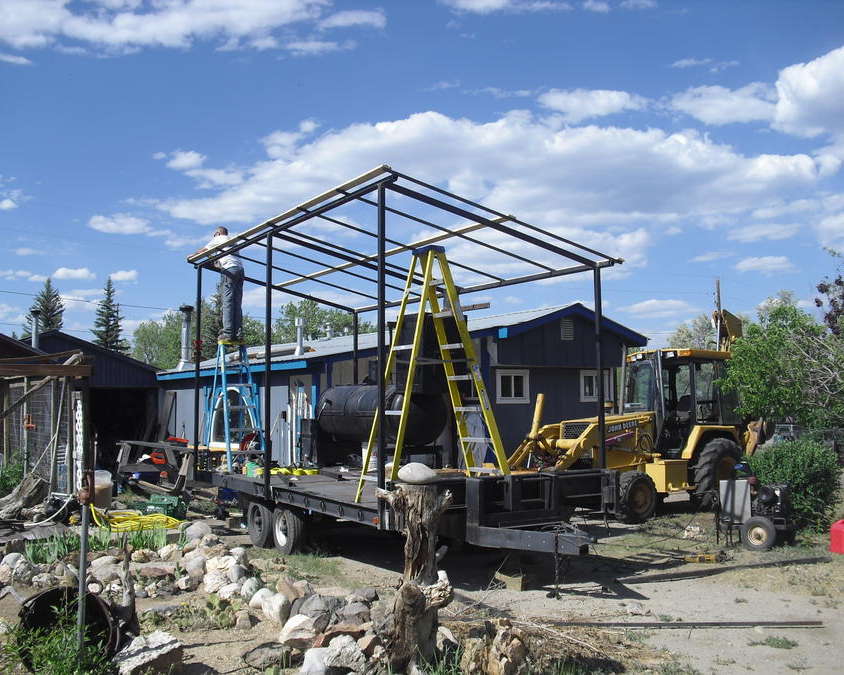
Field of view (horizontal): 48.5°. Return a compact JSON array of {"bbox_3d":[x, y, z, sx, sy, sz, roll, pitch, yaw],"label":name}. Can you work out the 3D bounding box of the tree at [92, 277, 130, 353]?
[{"bbox_3d":[-18.200,1.200,55.000,3.700,9.600,3.700,0,-4,0],"label":"tree"}]

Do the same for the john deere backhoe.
[{"bbox_3d":[3.700,1.250,15.900,6.400,3.400,2.200,2,-5,-28],"label":"john deere backhoe"}]

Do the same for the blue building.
[{"bbox_3d":[-2.800,2.100,29.000,4.500,3.800,23.500,2,-5,-29],"label":"blue building"}]

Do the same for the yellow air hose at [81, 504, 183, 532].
[{"bbox_3d":[-3.520,2.240,11.500,1.150,0.220,0.900,0,-4,0],"label":"yellow air hose"}]

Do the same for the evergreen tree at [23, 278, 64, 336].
[{"bbox_3d":[-22.000,1.300,55.000,4.200,9.500,4.200,0,-4,0],"label":"evergreen tree"}]

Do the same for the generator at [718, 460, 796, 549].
[{"bbox_3d":[3.800,1.930,10.600,0.850,0.850,0.650,-1,-5,11],"label":"generator"}]

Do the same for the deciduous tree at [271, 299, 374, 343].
[{"bbox_3d":[-5.300,1.760,50.000,5.900,7.700,5.900,0,-4,0],"label":"deciduous tree"}]

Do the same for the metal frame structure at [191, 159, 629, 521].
[{"bbox_3d":[-0.632,0.300,11.063,2.703,3.101,5.883,2,-4,-29],"label":"metal frame structure"}]

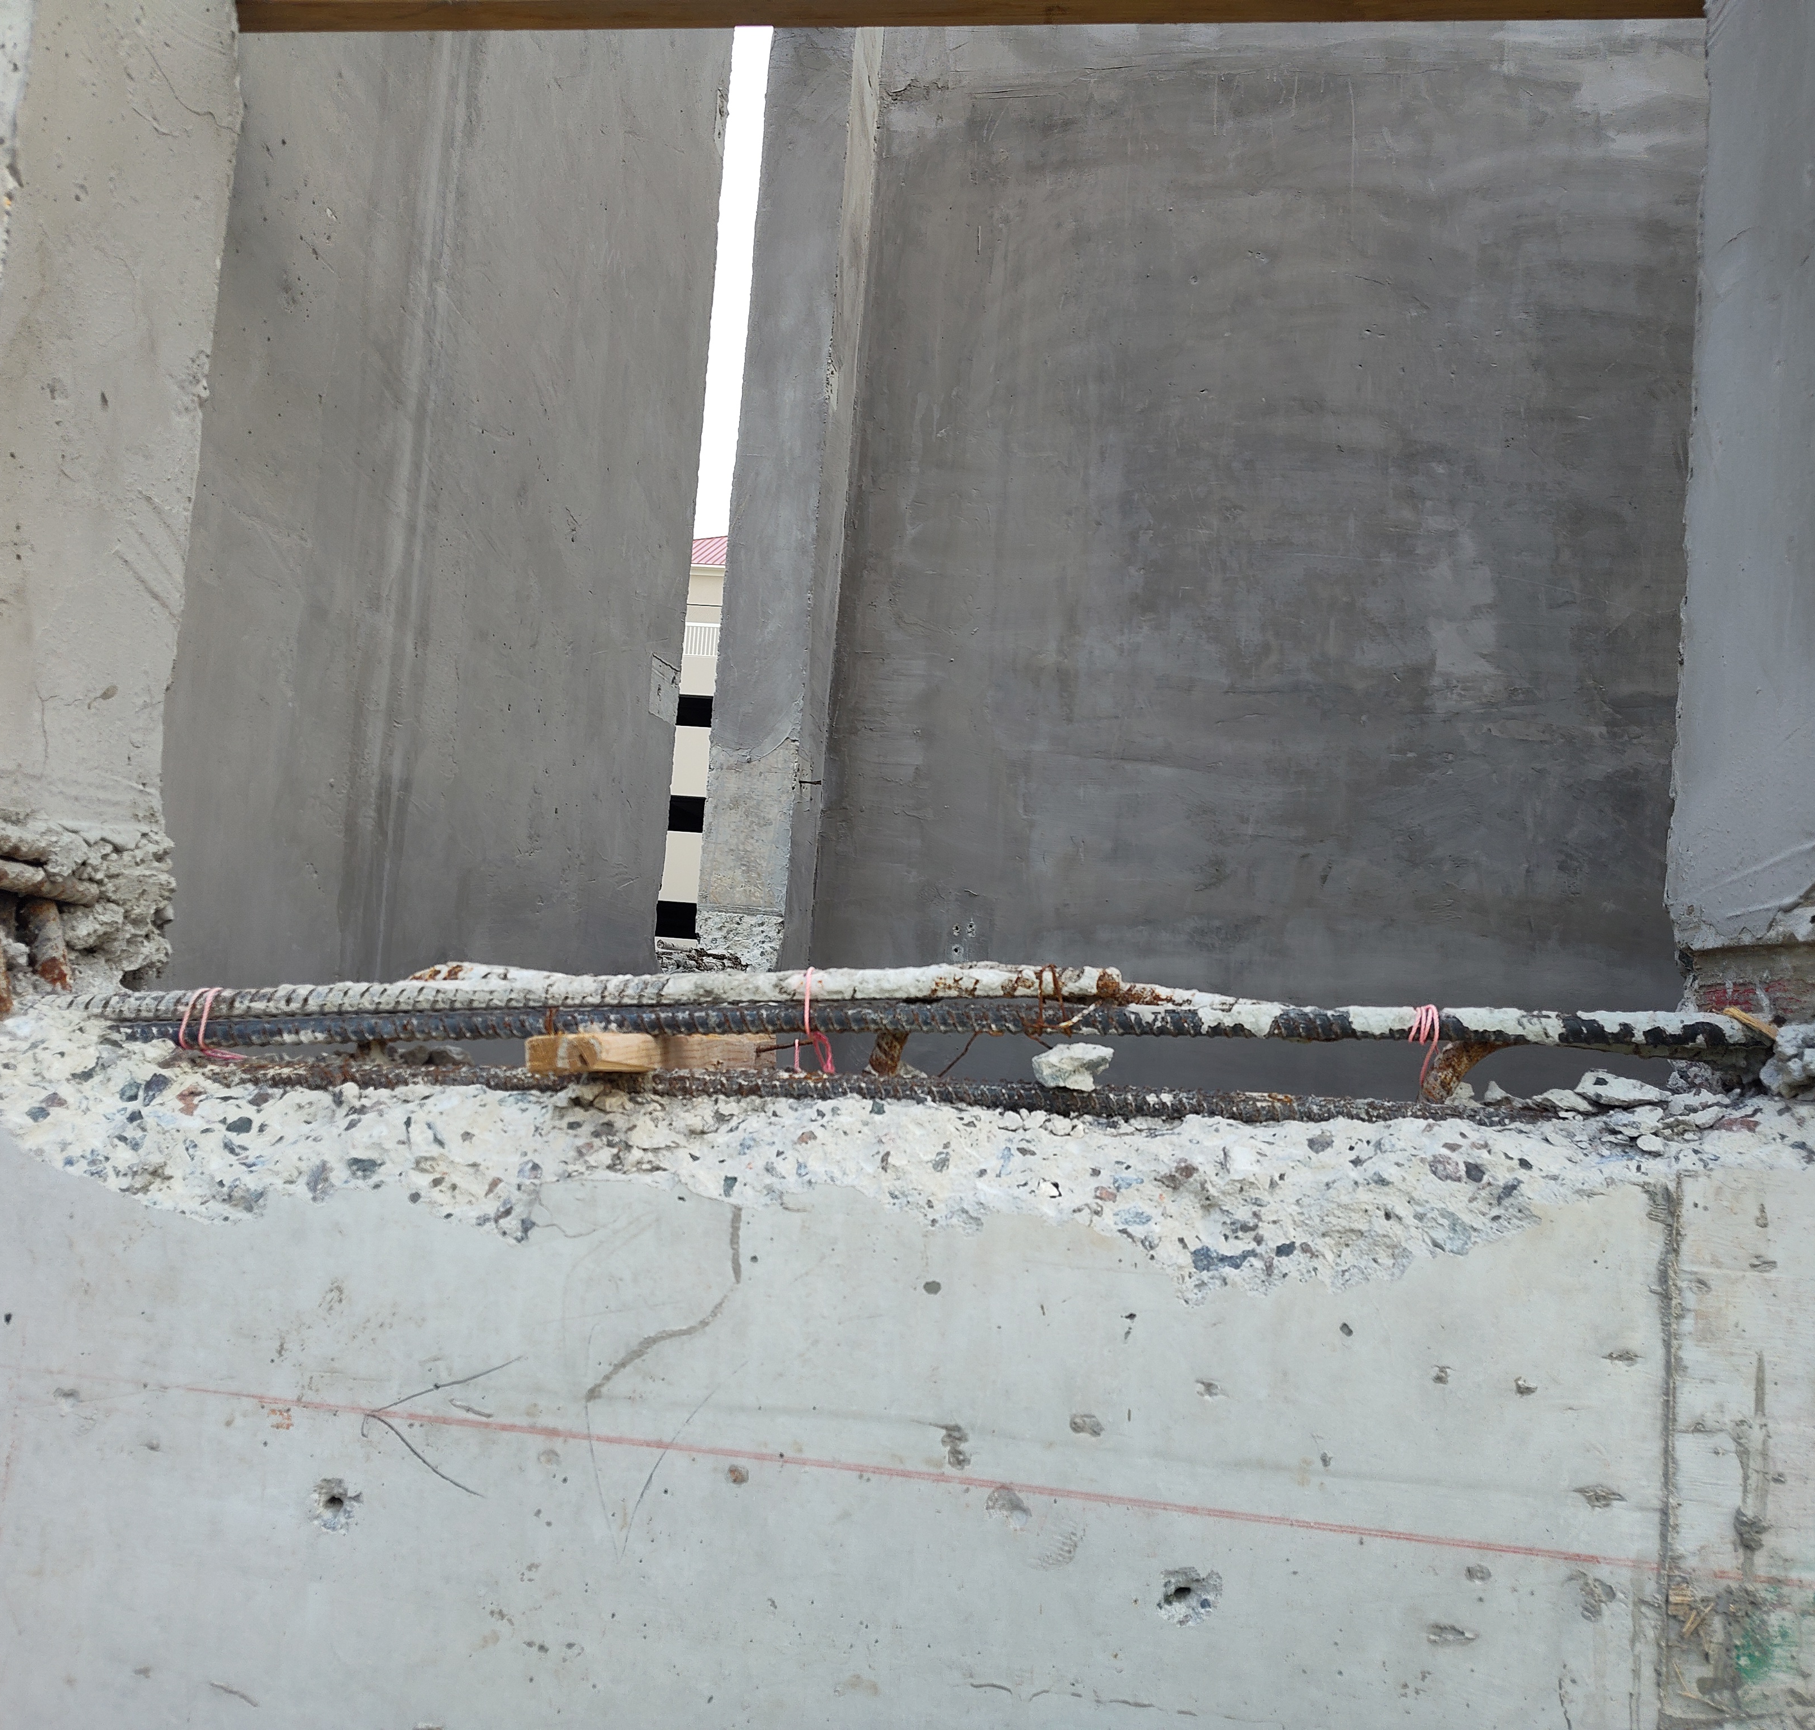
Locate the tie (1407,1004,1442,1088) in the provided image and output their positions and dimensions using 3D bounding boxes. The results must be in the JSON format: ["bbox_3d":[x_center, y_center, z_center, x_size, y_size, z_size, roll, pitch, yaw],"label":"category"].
[{"bbox_3d":[0.292,0.102,0.865,0.019,0.048,0.025,3,-3,8],"label":"tie"}]

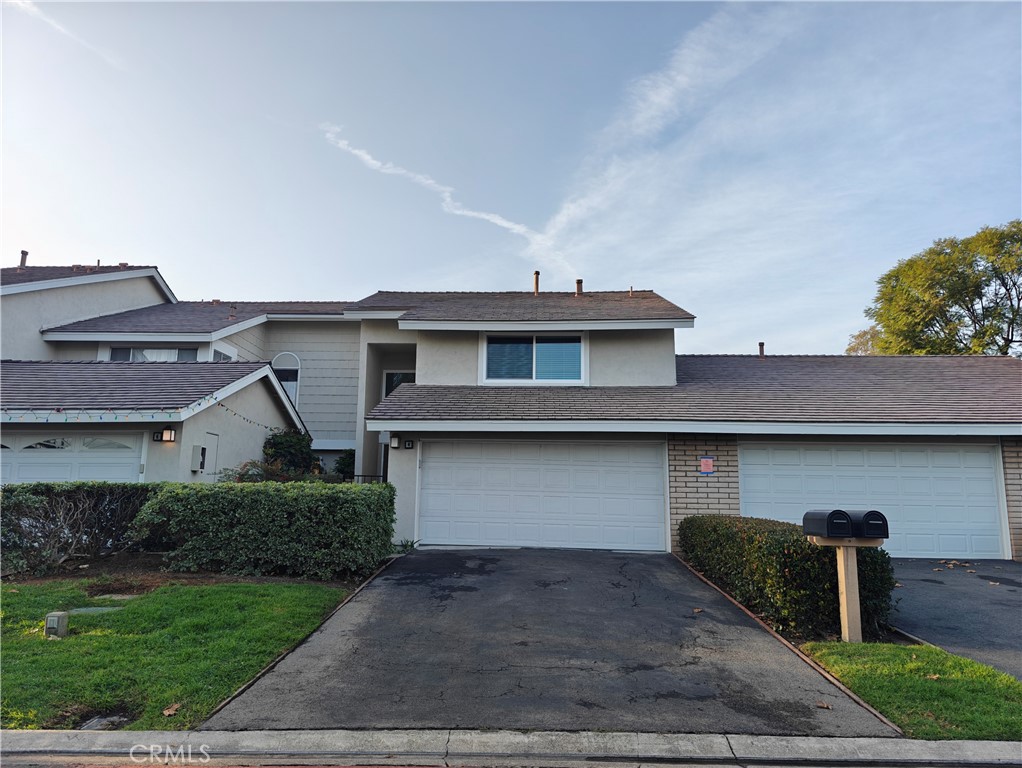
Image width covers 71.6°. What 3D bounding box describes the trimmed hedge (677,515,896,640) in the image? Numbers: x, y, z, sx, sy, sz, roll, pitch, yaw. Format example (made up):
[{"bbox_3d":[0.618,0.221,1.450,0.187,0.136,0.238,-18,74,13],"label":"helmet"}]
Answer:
[{"bbox_3d":[3.696,2.601,10.361,1.280,1.100,5.200,1,-9,2],"label":"trimmed hedge"}]

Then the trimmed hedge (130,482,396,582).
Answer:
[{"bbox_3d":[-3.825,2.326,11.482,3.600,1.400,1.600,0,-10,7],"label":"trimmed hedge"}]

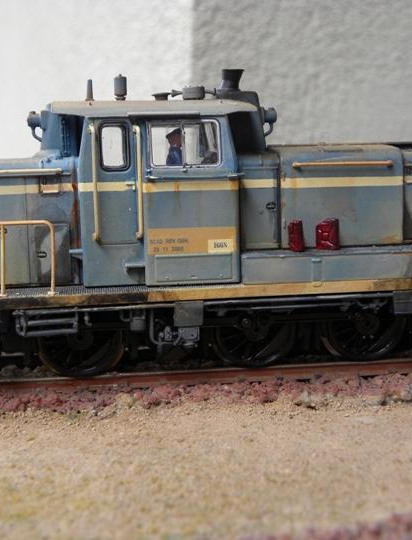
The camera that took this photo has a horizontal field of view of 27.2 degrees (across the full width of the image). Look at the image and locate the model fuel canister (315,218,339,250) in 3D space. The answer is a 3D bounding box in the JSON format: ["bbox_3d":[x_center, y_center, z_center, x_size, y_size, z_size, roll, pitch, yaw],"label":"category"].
[{"bbox_3d":[0.021,-0.006,0.149,0.004,0.005,0.002,2,9,18],"label":"model fuel canister"}]

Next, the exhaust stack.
[{"bbox_3d":[0.004,-0.034,0.152,0.005,0.004,0.004,-2,9,-8],"label":"exhaust stack"}]

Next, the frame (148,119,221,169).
[{"bbox_3d":[-0.003,-0.021,0.141,0.012,0.008,0.001,-2,3,-8],"label":"frame"}]

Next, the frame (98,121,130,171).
[{"bbox_3d":[-0.015,-0.020,0.139,0.005,0.009,0.001,-2,3,-8],"label":"frame"}]

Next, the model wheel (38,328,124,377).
[{"bbox_3d":[-0.022,0.011,0.146,0.015,0.015,0.003,-2,9,-8],"label":"model wheel"}]

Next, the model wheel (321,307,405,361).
[{"bbox_3d":[0.029,0.009,0.153,0.015,0.015,0.003,-2,9,-8],"label":"model wheel"}]

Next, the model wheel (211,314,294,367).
[{"bbox_3d":[0.008,0.010,0.150,0.015,0.015,0.003,-2,9,-8],"label":"model wheel"}]

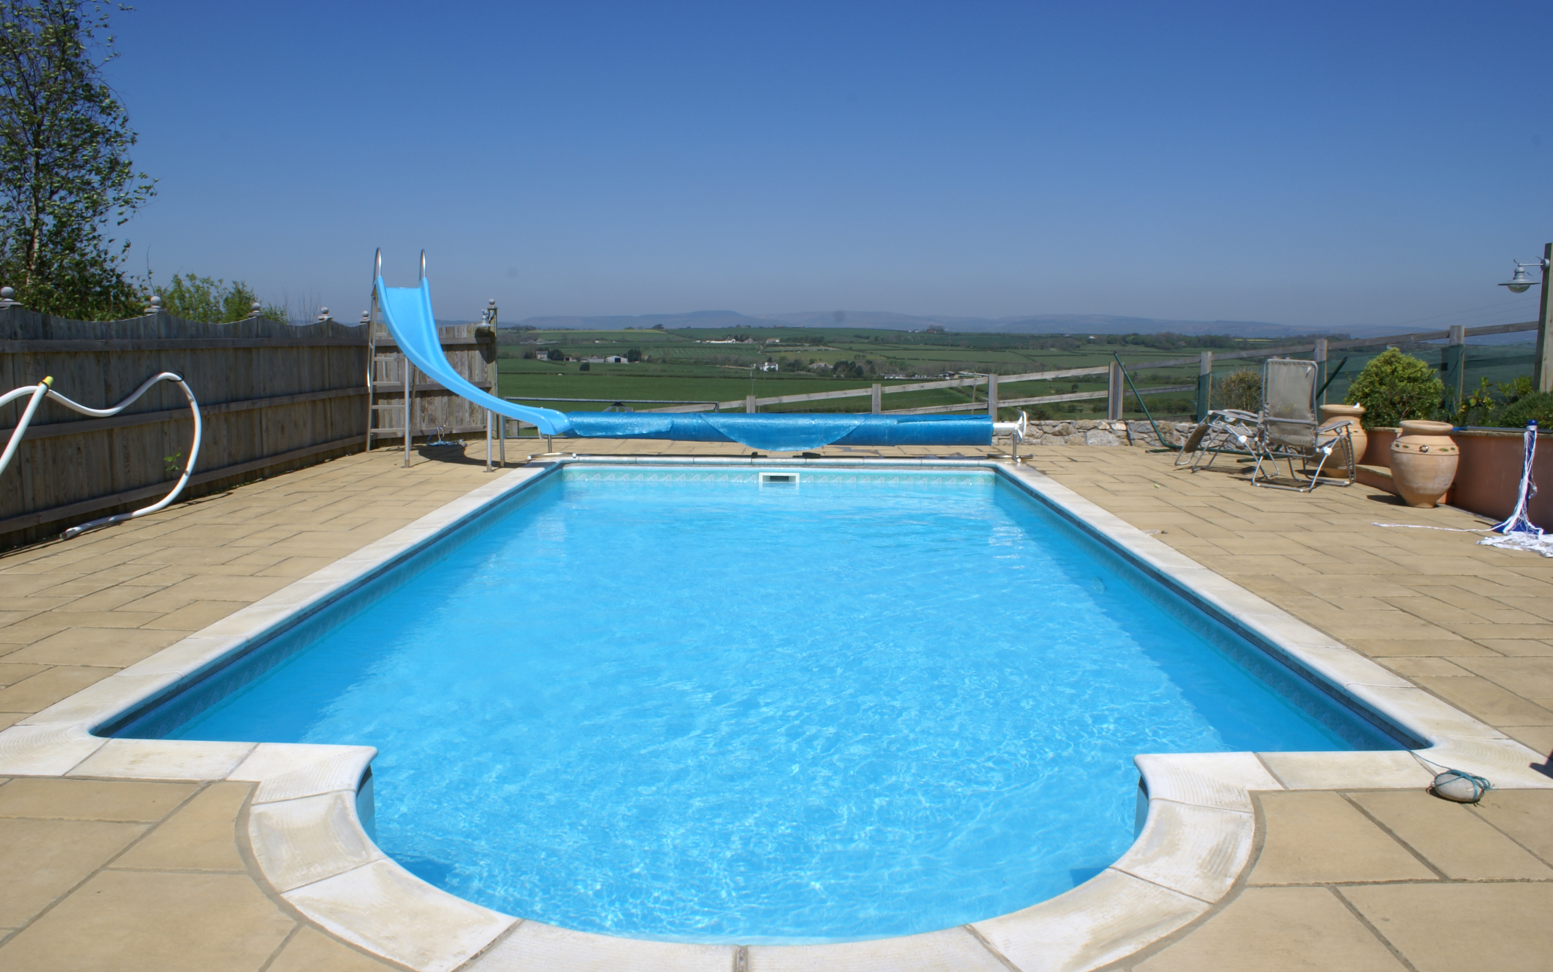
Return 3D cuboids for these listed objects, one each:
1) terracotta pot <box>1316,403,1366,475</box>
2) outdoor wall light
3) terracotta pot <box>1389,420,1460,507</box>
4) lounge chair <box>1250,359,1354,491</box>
[{"bbox_3d":[5.481,-0.431,11.353,0.510,0.690,0.510,1,8,0],"label":"terracotta pot"},{"bbox_3d":[5.617,-1.572,8.750,0.360,0.250,0.265,1,8,0],"label":"outdoor wall light"},{"bbox_3d":[5.254,-0.179,9.462,0.495,0.680,0.495,1,8,0],"label":"terracotta pot"},{"bbox_3d":[4.806,-0.554,10.597,0.840,1.120,0.630,-6,10,-42],"label":"lounge chair"}]

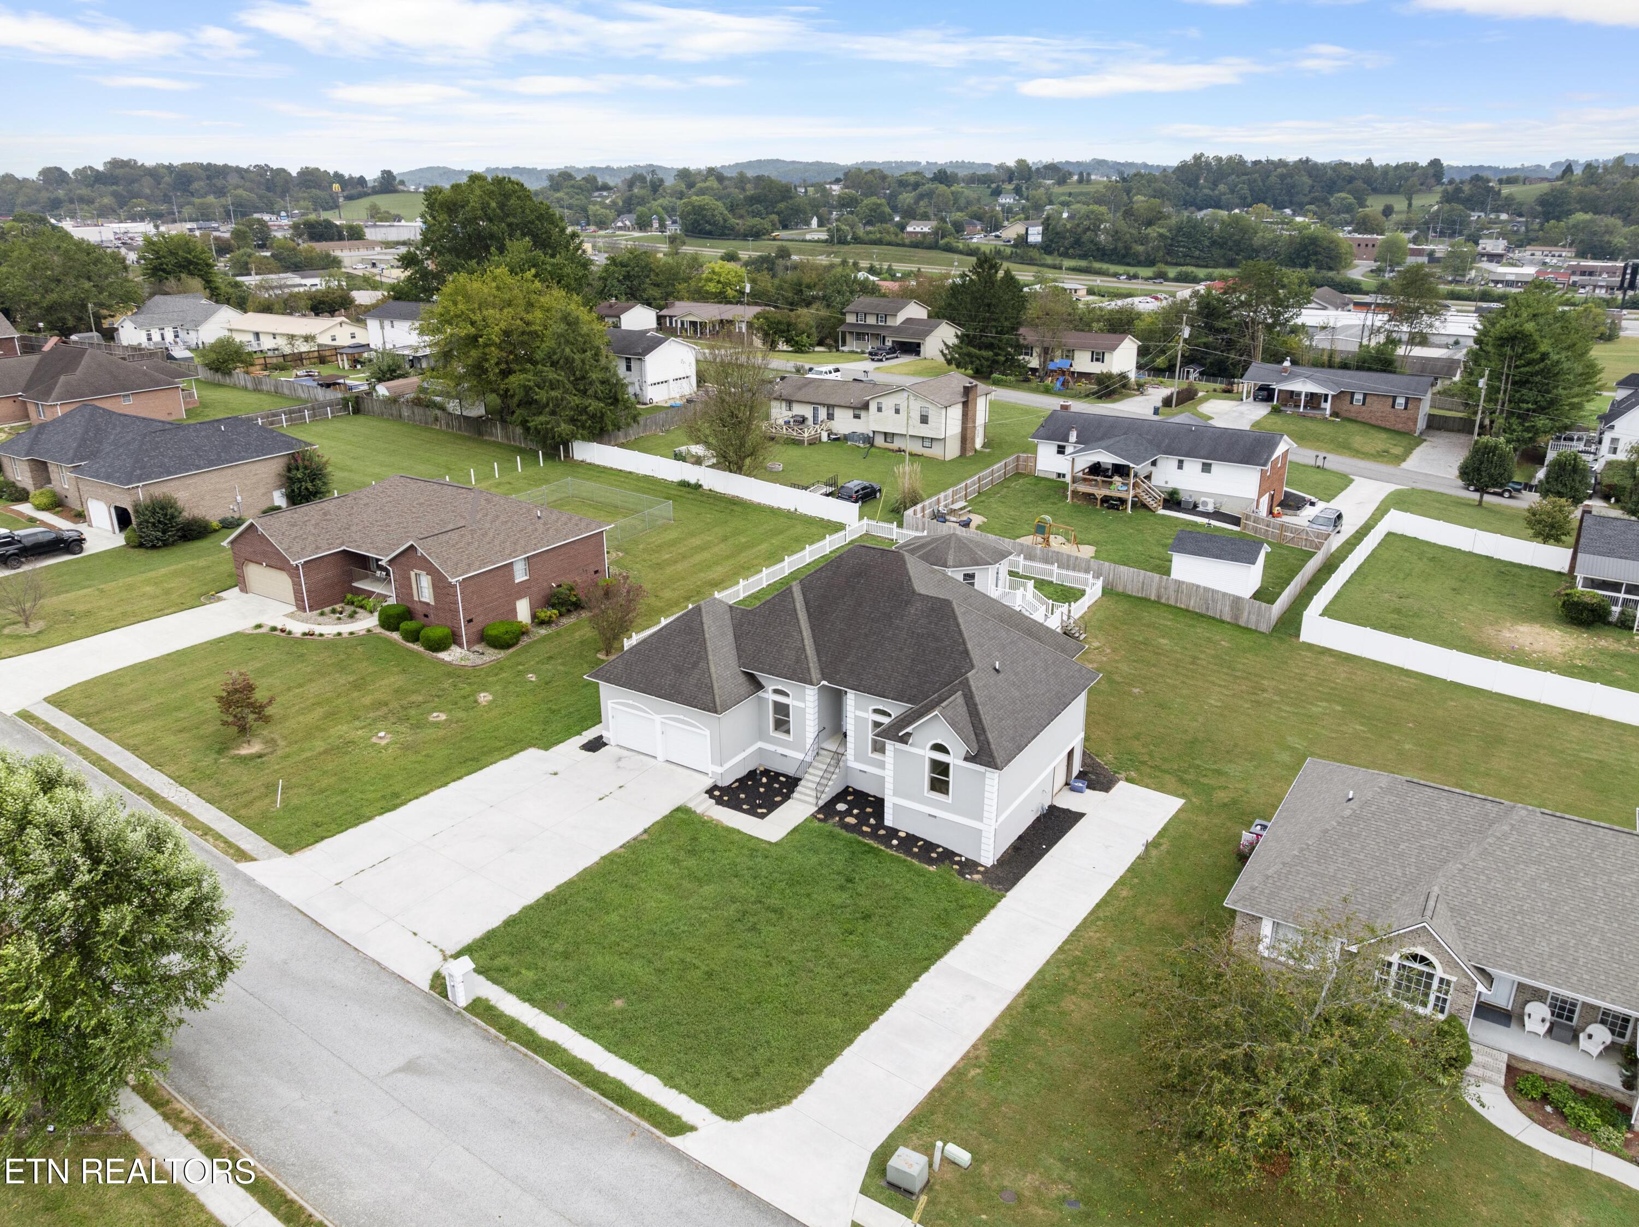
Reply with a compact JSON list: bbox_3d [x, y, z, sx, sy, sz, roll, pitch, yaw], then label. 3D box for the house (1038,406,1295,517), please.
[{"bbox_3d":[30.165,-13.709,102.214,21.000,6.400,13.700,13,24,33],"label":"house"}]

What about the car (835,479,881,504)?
[{"bbox_3d":[3.377,-10.357,95.789,1.950,1.820,5.000,12,24,30],"label":"car"}]

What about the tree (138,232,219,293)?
[{"bbox_3d":[-108.484,-56.324,192.394,11.801,15.227,11.801,-11,22,-27],"label":"tree"}]

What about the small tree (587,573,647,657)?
[{"bbox_3d":[-11.435,0.107,63.332,3.400,4.850,3.400,-1,20,0],"label":"small tree"}]

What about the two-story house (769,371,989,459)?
[{"bbox_3d":[6.415,-21.477,118.523,21.900,6.800,11.600,12,24,30],"label":"two-story house"}]

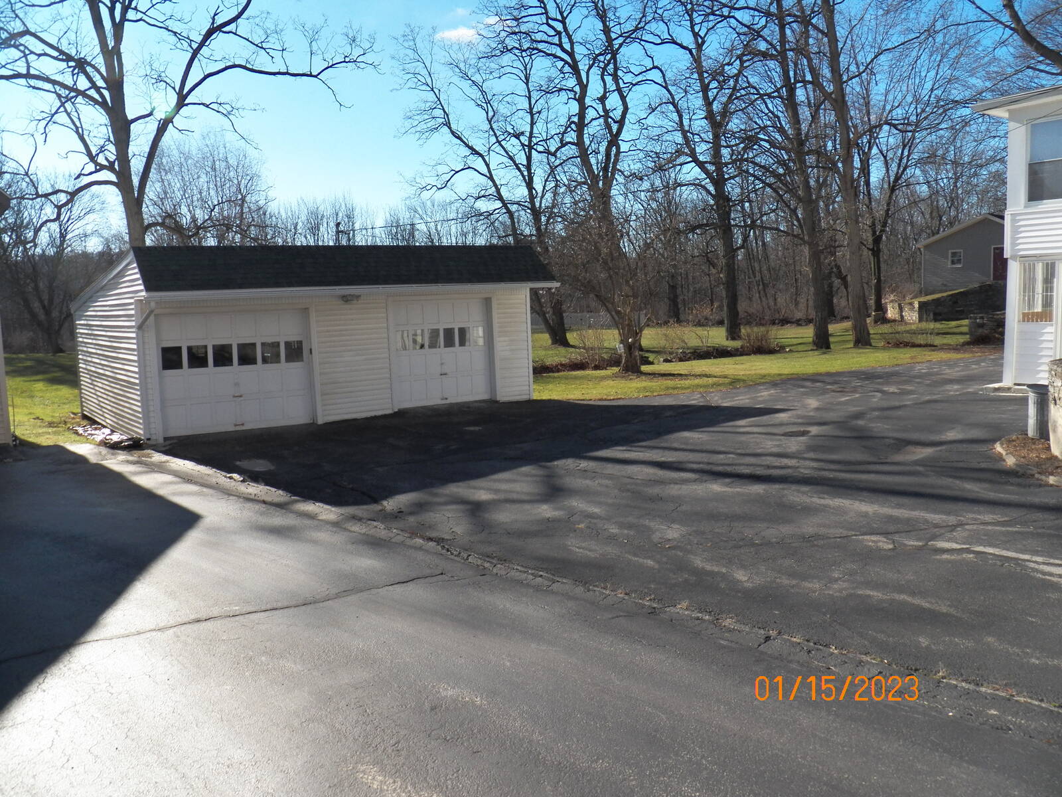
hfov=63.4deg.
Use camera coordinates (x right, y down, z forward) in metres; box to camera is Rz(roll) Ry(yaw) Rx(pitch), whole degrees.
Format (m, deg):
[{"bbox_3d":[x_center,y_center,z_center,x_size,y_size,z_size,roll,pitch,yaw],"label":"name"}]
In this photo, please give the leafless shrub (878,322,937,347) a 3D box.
[{"bbox_3d":[13.703,-2.334,31.236,1.943,0.907,1.554,1,7,24],"label":"leafless shrub"}]

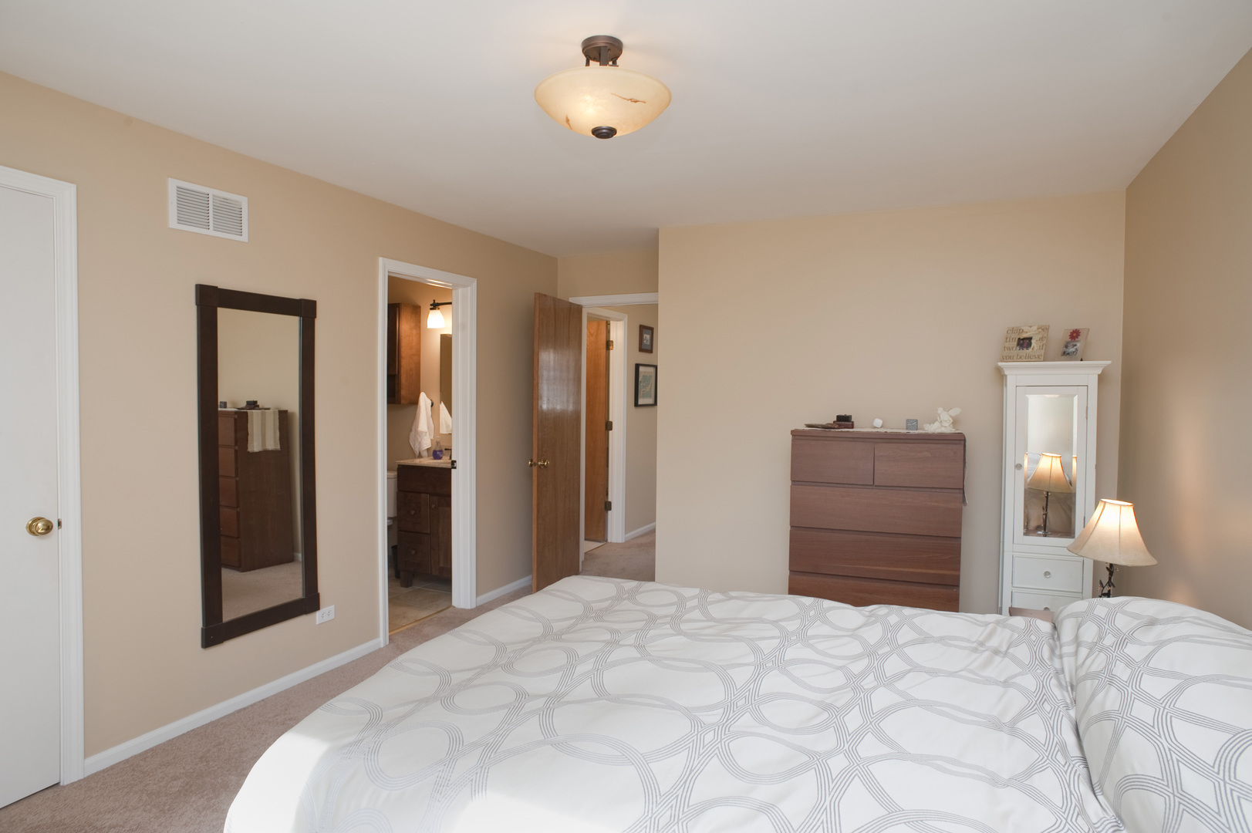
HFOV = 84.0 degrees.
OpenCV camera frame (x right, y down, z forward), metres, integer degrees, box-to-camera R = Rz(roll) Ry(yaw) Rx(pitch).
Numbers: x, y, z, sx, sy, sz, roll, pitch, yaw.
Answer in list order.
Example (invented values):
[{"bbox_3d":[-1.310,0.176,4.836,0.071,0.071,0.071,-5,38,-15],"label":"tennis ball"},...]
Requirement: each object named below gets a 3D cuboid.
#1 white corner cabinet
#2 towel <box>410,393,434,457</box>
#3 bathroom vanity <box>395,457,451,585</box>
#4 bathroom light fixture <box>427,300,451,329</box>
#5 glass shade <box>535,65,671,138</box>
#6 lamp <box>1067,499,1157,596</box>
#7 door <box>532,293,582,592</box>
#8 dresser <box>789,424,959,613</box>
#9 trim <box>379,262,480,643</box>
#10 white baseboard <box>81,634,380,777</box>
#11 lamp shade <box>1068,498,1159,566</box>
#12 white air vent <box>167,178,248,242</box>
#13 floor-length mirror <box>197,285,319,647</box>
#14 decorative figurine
[{"bbox_3d":[2.122,0.518,3.526,0.450,1.570,0.340,1,2,24],"label":"white corner cabinet"},{"bbox_3d":[-1.563,0.068,5.324,0.200,0.488,0.130,1,2,23],"label":"towel"},{"bbox_3d":[-1.278,0.777,5.074,0.635,0.890,0.480,1,2,23],"label":"bathroom vanity"},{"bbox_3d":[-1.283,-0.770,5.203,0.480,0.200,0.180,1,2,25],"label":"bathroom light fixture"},{"bbox_3d":[-0.072,-0.901,2.080,0.400,0.110,0.400,0,2,0],"label":"glass shade"},{"bbox_3d":[1.709,0.533,2.443,0.268,0.475,0.268,1,2,25],"label":"lamp"},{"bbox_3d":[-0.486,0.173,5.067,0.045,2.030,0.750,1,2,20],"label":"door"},{"bbox_3d":[1.312,0.679,3.684,0.800,1.230,0.480,1,2,21],"label":"dresser"},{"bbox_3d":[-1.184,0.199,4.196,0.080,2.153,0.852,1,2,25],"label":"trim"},{"bbox_3d":[-1.663,1.262,3.179,0.014,0.060,1.441,1,2,25],"label":"white baseboard"},{"bbox_3d":[1.740,0.409,2.480,0.265,0.210,0.265,1,2,25],"label":"lamp shade"},{"bbox_3d":[-1.727,-0.856,2.902,0.020,0.193,0.344,1,2,25],"label":"white air vent"},{"bbox_3d":[-1.630,0.204,3.148,0.030,1.514,0.587,1,2,25],"label":"floor-length mirror"},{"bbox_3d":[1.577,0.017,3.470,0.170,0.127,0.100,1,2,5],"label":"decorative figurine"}]

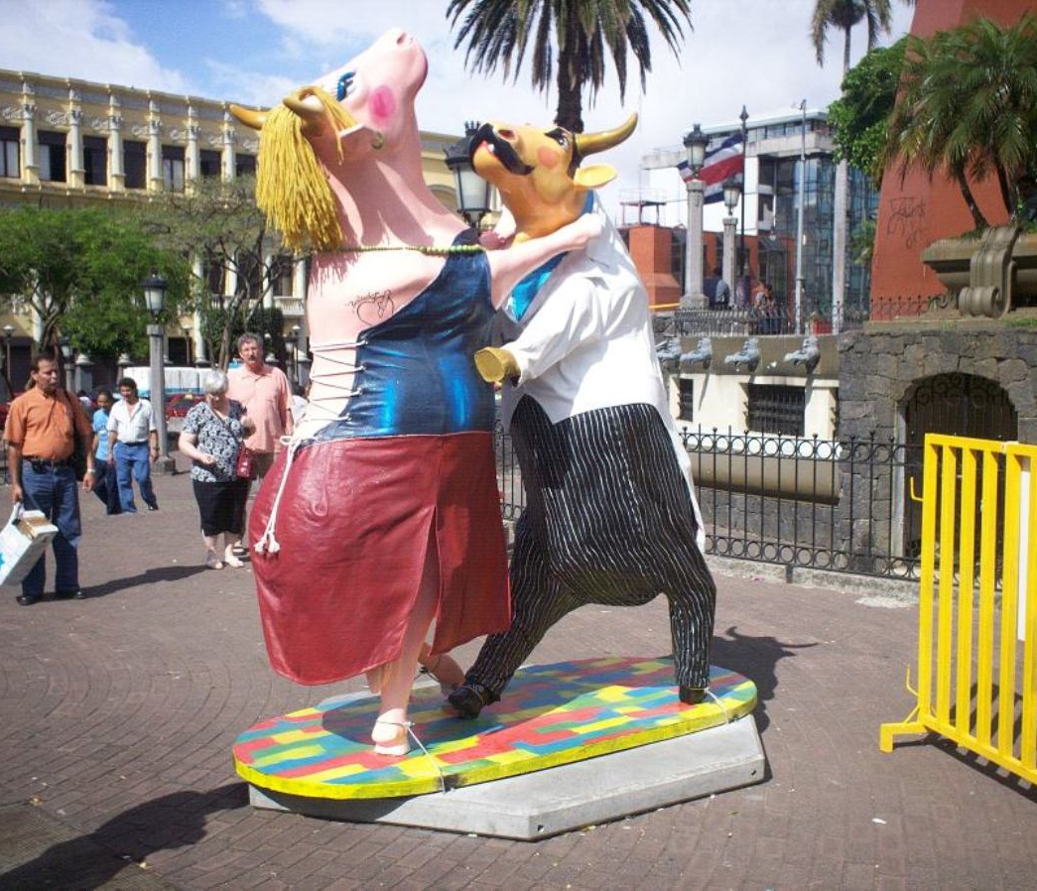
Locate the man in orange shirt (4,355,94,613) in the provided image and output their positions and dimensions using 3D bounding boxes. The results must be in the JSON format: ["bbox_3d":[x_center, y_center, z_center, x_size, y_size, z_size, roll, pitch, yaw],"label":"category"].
[{"bbox_3d":[-3.181,0.226,8.400,0.580,1.700,0.380,-3,5,-30],"label":"man in orange shirt"}]

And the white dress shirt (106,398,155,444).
[{"bbox_3d":[-4.769,-0.311,15.200,0.570,0.560,0.310,-1,5,-11],"label":"white dress shirt"}]

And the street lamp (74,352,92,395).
[{"bbox_3d":[-17.572,-2.507,50.000,0.700,2.600,0.700,0,5,0],"label":"street lamp"}]

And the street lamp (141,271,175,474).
[{"bbox_3d":[-6.058,-1.227,20.800,0.500,3.450,0.500,0,5,0],"label":"street lamp"}]

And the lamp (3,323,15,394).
[{"bbox_3d":[-20.130,-2.890,49.000,0.420,3.900,0.420,0,5,0],"label":"lamp"}]

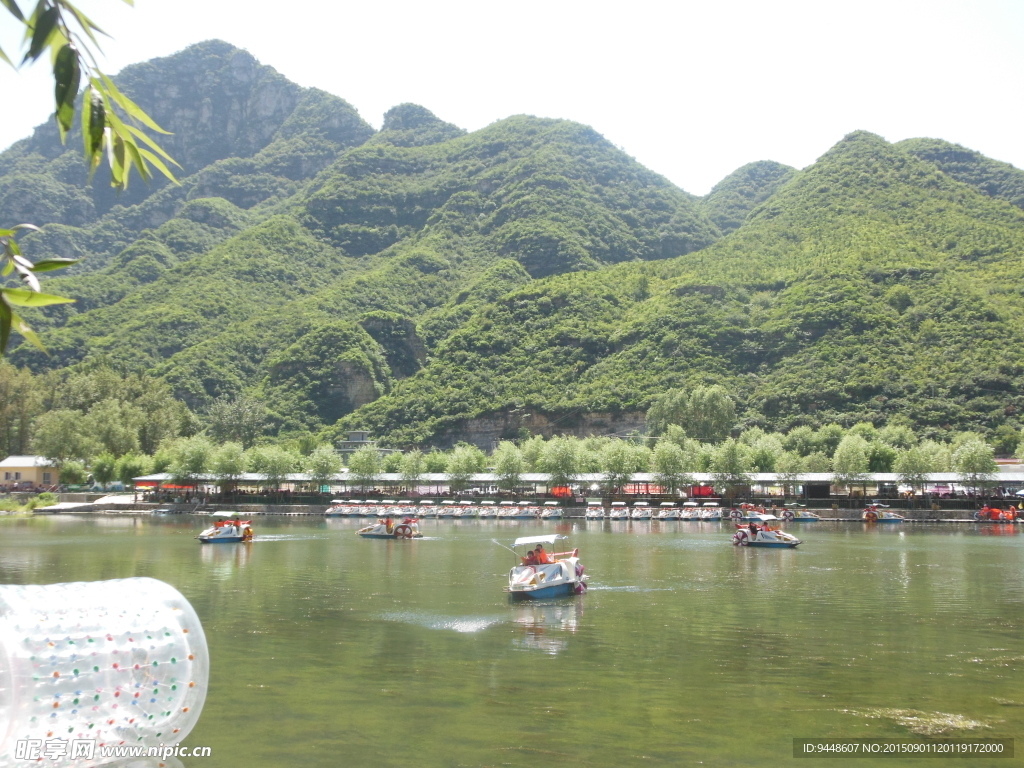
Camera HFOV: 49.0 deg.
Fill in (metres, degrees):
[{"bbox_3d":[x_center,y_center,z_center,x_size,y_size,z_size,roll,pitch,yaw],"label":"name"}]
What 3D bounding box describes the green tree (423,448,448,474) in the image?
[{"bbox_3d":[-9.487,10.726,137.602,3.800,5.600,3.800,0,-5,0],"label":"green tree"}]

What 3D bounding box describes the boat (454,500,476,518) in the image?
[{"bbox_3d":[-4.913,13.276,118.779,1.750,1.900,3.700,-2,-6,24],"label":"boat"}]

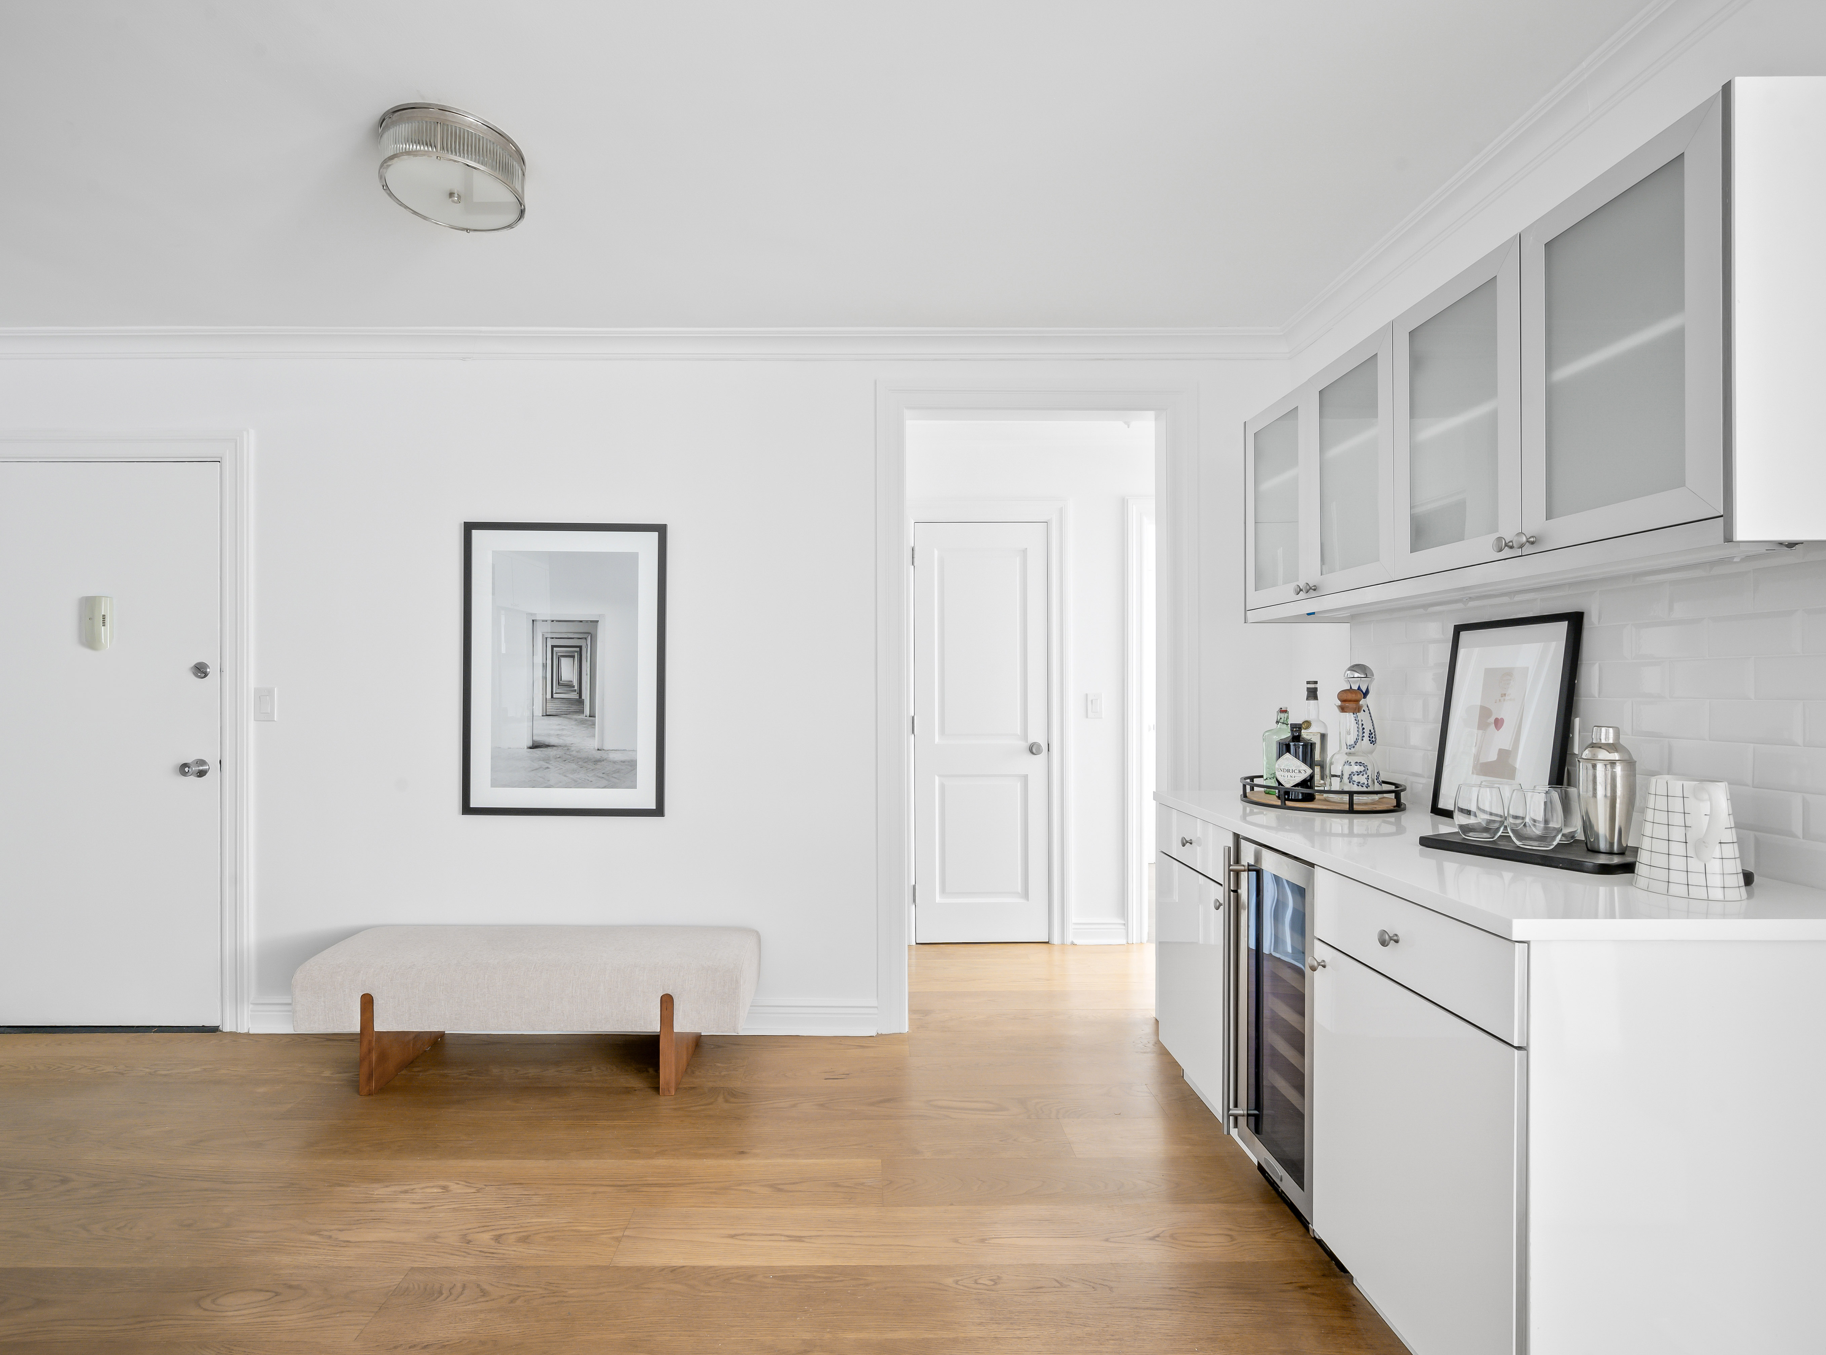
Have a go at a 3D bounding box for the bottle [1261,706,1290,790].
[{"bbox_3d":[1.112,0.217,2.377,0.095,0.258,0.085,0,0,0],"label":"bottle"}]

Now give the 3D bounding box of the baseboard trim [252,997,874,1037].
[{"bbox_3d":[-1.262,1.229,2.866,2.270,0.130,0.020,0,0,-1],"label":"baseboard trim"}]

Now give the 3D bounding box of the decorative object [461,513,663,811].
[{"bbox_3d":[-1.260,-0.029,2.865,0.733,1.060,0.030,0,0,0],"label":"decorative object"}]

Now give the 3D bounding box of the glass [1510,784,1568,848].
[{"bbox_3d":[1.263,0.288,1.605,0.090,0.113,0.090,0,0,0],"label":"glass"}]

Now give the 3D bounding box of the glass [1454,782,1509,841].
[{"bbox_3d":[1.214,0.289,1.694,0.090,0.113,0.090,0,0,0],"label":"glass"}]

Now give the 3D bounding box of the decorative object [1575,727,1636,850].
[{"bbox_3d":[1.308,0.211,1.491,0.083,0.234,0.083,0,0,0],"label":"decorative object"}]

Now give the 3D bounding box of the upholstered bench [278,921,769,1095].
[{"bbox_3d":[-1.232,1.079,2.637,1.390,0.422,0.400,0,0,-1],"label":"upholstered bench"}]

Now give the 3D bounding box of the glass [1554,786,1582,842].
[{"bbox_3d":[1.301,0.276,1.600,0.086,0.110,0.086,0,0,0],"label":"glass"}]

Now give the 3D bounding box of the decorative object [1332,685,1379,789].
[{"bbox_3d":[1.274,0.196,2.298,0.115,0.325,0.115,0,-1,-39],"label":"decorative object"}]

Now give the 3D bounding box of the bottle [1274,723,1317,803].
[{"bbox_3d":[1.125,0.248,2.320,0.099,0.221,0.099,0,-1,-39],"label":"bottle"}]

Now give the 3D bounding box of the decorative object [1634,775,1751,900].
[{"bbox_3d":[1.244,0.254,1.267,0.128,0.181,0.148,0,0,30],"label":"decorative object"}]

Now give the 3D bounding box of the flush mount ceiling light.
[{"bbox_3d":[-1.077,-1.178,1.855,0.298,0.132,0.298,0,0,0],"label":"flush mount ceiling light"}]

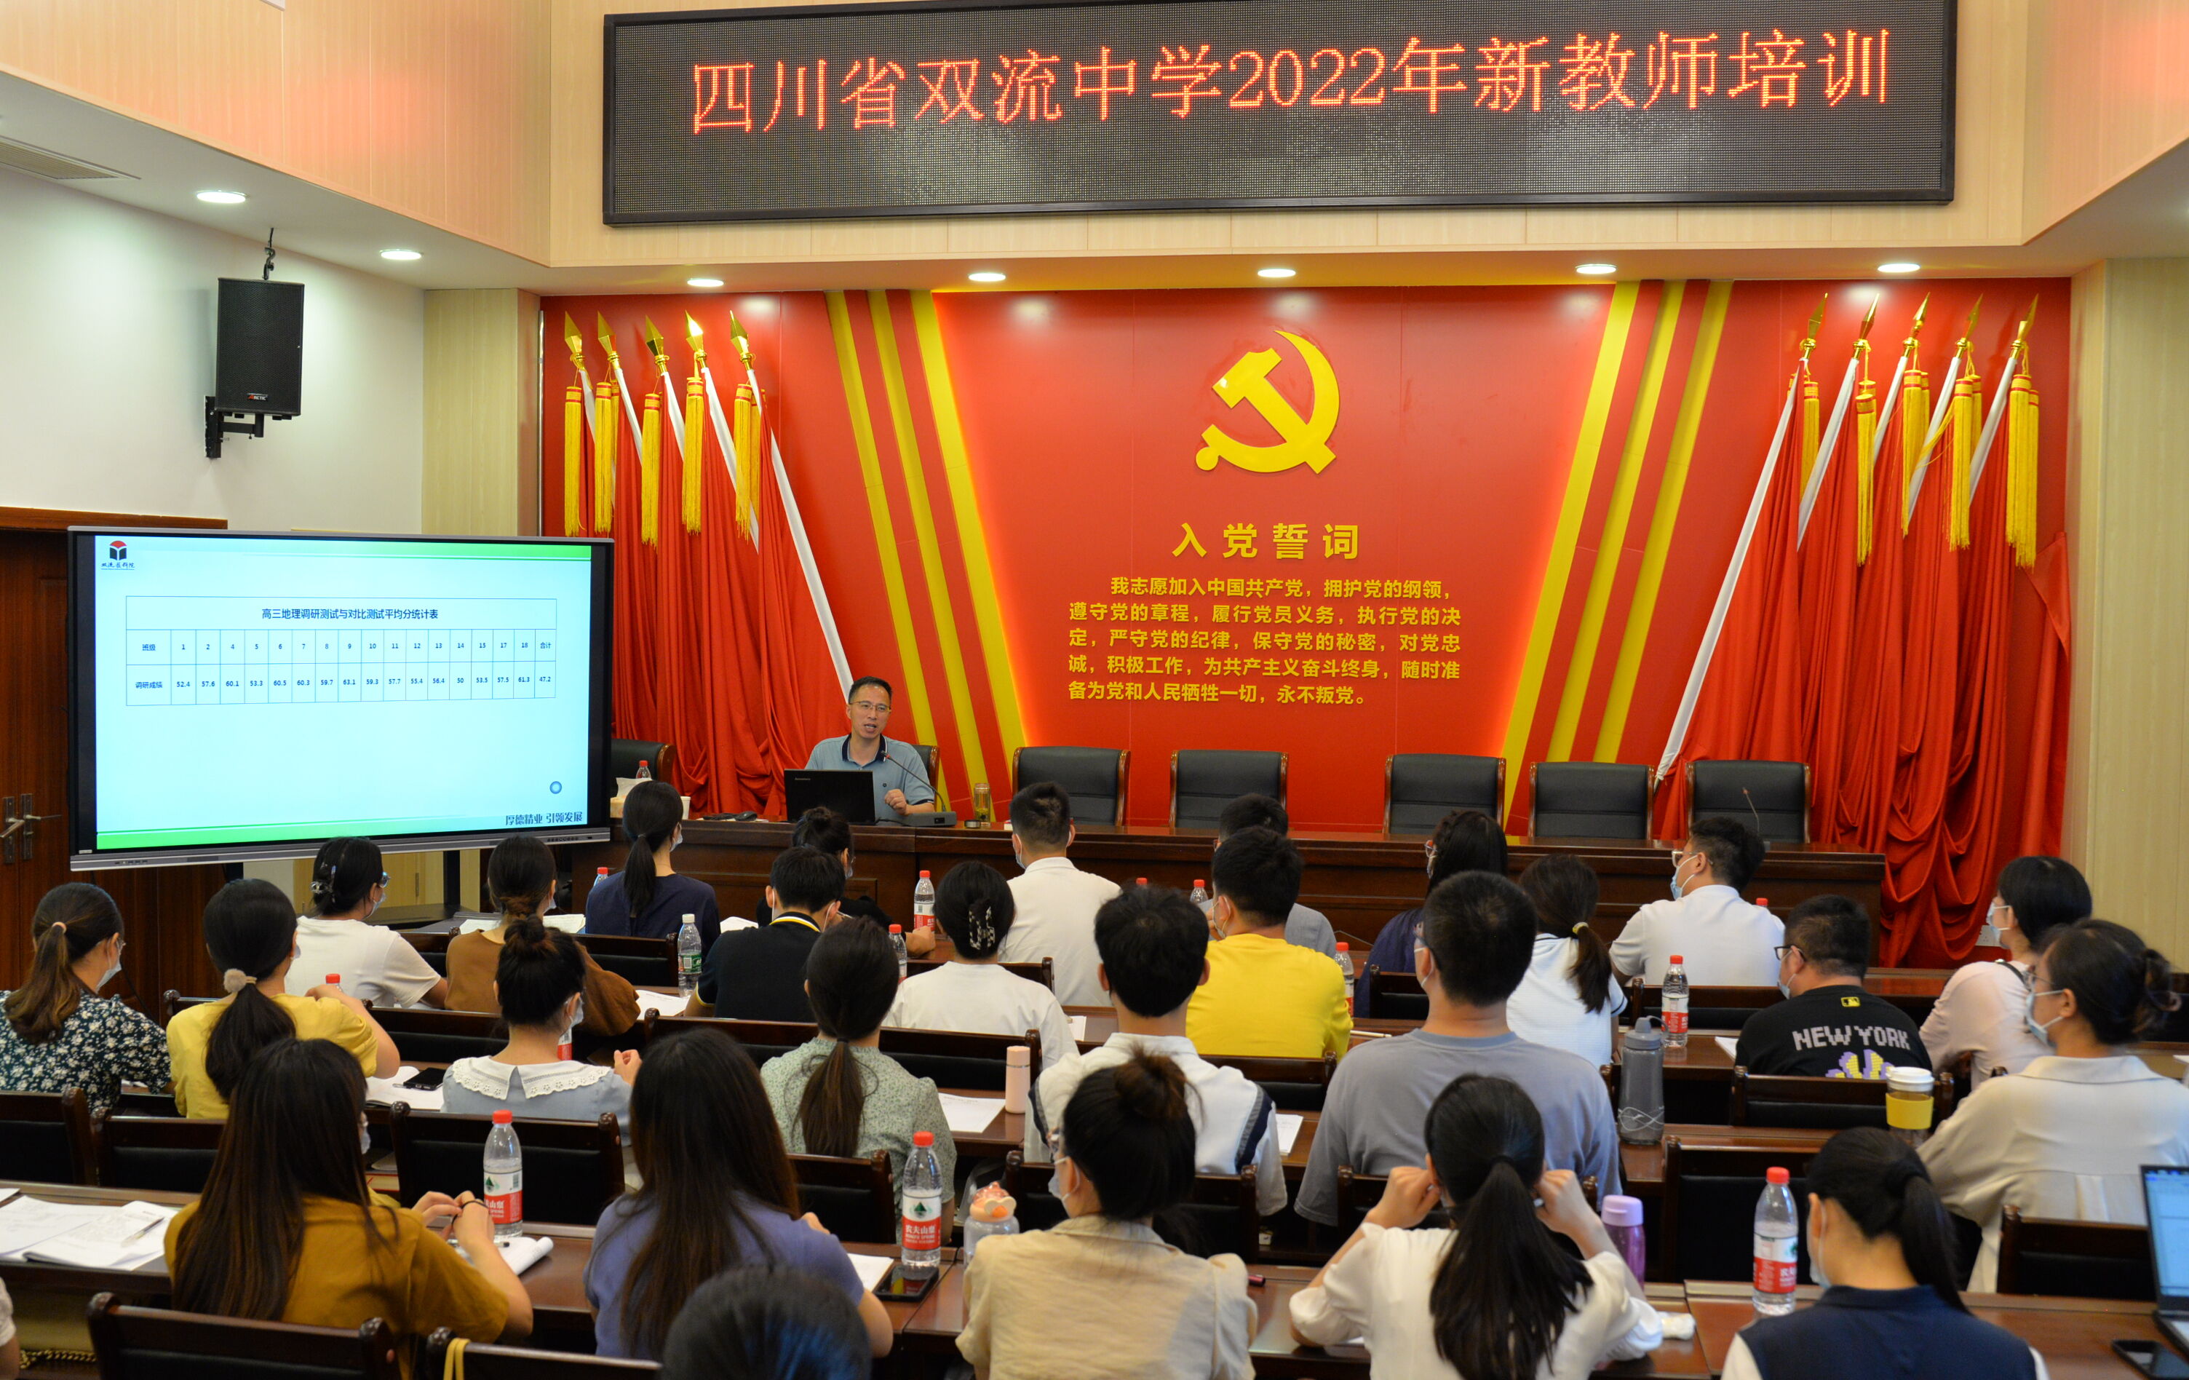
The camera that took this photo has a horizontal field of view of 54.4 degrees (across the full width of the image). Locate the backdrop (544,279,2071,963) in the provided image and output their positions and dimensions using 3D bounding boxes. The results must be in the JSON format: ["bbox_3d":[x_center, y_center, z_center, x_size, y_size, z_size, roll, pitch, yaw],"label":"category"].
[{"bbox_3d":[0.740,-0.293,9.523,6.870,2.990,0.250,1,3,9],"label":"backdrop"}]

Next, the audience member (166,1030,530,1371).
[{"bbox_3d":[-1.051,1.103,3.227,0.520,1.230,0.760,1,3,15],"label":"audience member"}]

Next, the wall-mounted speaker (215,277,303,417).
[{"bbox_3d":[-3.180,-1.305,8.120,0.315,0.500,0.300,-1,10,-33],"label":"wall-mounted speaker"}]

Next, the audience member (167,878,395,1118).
[{"bbox_3d":[-1.574,1.027,4.383,0.470,1.312,0.750,1,3,9],"label":"audience member"}]

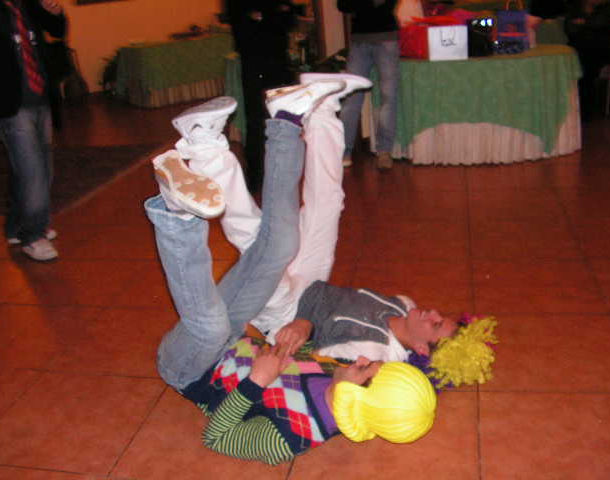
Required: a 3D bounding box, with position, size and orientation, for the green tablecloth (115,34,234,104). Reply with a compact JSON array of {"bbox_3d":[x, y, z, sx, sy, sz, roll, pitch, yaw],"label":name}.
[{"bbox_3d":[-1.506,-2.259,8.753,1.500,0.700,0.900,-8,22,-6],"label":"green tablecloth"}]

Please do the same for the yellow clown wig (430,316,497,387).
[{"bbox_3d":[0.541,0.384,2.270,0.220,0.210,0.220,0,22,13],"label":"yellow clown wig"}]

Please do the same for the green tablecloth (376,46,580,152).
[{"bbox_3d":[1.296,-1.083,5.086,1.540,0.730,0.950,1,22,16],"label":"green tablecloth"}]

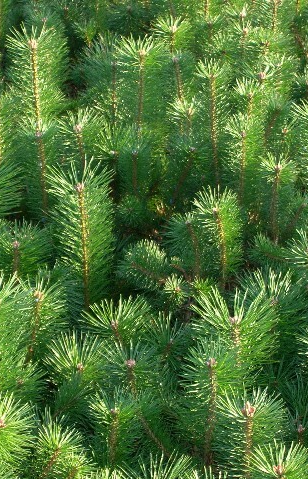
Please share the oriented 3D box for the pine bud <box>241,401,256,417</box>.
[{"bbox_3d":[0.125,0.224,2.000,0.019,0.021,0.018,0,32,0],"label":"pine bud"}]

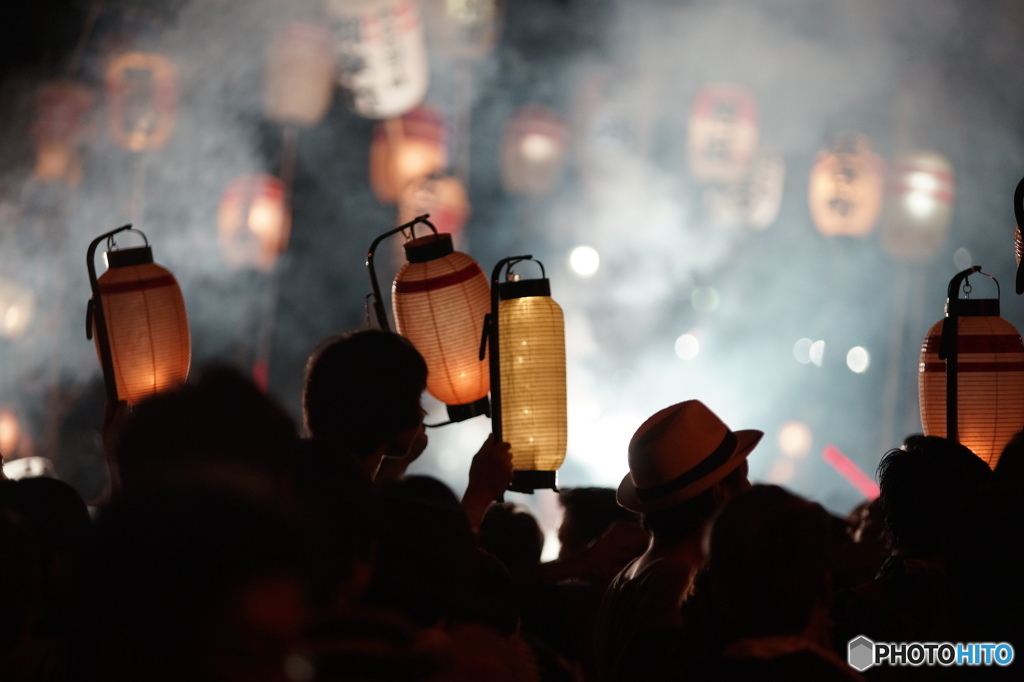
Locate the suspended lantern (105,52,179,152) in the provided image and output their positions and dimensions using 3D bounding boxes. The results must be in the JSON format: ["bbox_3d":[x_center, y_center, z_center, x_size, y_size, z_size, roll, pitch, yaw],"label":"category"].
[{"bbox_3d":[-1.112,-0.716,12.800,0.205,0.295,0.205,0,-2,0],"label":"suspended lantern"}]

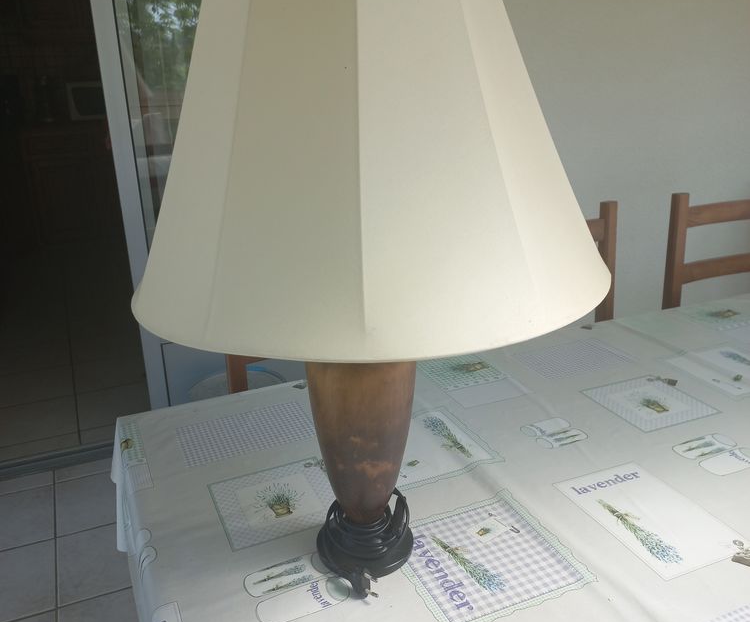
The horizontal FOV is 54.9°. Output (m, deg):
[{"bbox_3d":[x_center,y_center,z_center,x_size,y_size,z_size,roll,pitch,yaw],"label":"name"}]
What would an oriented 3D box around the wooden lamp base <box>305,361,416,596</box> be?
[{"bbox_3d":[-0.012,0.105,0.736,0.118,0.330,0.120,-10,21,-21],"label":"wooden lamp base"}]

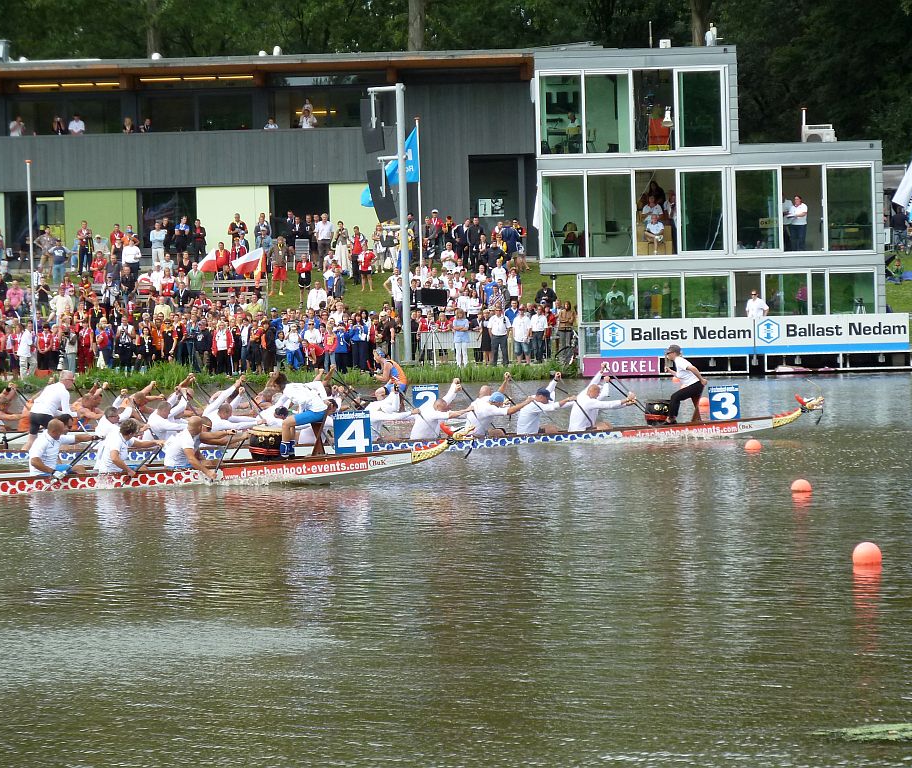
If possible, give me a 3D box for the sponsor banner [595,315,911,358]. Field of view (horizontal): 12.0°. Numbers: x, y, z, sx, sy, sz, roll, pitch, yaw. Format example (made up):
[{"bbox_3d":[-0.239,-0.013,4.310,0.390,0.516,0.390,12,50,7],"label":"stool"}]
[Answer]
[{"bbox_3d":[8.618,-1.397,125.299,8.900,1.050,0.060,-1,1,2],"label":"sponsor banner"}]

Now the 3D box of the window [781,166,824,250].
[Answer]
[{"bbox_3d":[10.374,-5.277,130.000,1.180,2.500,0.120,-1,1,2],"label":"window"}]

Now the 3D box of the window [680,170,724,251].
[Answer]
[{"bbox_3d":[7.187,-5.059,126.786,1.240,2.310,0.100,-1,1,2],"label":"window"}]

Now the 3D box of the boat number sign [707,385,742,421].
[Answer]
[{"bbox_3d":[4.049,0.286,65.500,0.460,0.520,0.040,-3,1,2],"label":"boat number sign"}]

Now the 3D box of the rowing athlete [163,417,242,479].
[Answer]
[{"bbox_3d":[-3.137,0.832,53.600,0.950,0.880,0.600,-1,1,12],"label":"rowing athlete"}]

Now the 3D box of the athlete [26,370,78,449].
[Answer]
[{"bbox_3d":[-6.245,0.487,67.300,0.820,1.400,0.580,-1,1,2],"label":"athlete"}]

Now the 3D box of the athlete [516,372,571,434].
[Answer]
[{"bbox_3d":[1.346,0.368,65.400,0.920,1.050,0.550,-2,1,-1],"label":"athlete"}]

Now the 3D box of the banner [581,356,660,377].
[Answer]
[{"bbox_3d":[4.891,-0.502,128.500,2.300,0.560,0.050,-1,1,2],"label":"banner"}]

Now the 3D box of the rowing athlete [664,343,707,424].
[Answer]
[{"bbox_3d":[3.552,0.008,67.300,0.740,1.260,0.520,-1,1,2],"label":"rowing athlete"}]

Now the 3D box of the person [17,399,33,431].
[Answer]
[{"bbox_3d":[-7.160,0.476,75.300,0.900,1.080,0.600,-2,1,-15],"label":"person"}]

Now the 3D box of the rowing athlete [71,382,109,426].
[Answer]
[{"bbox_3d":[-6.791,0.492,80.800,0.880,1.060,0.580,-2,1,0],"label":"rowing athlete"}]

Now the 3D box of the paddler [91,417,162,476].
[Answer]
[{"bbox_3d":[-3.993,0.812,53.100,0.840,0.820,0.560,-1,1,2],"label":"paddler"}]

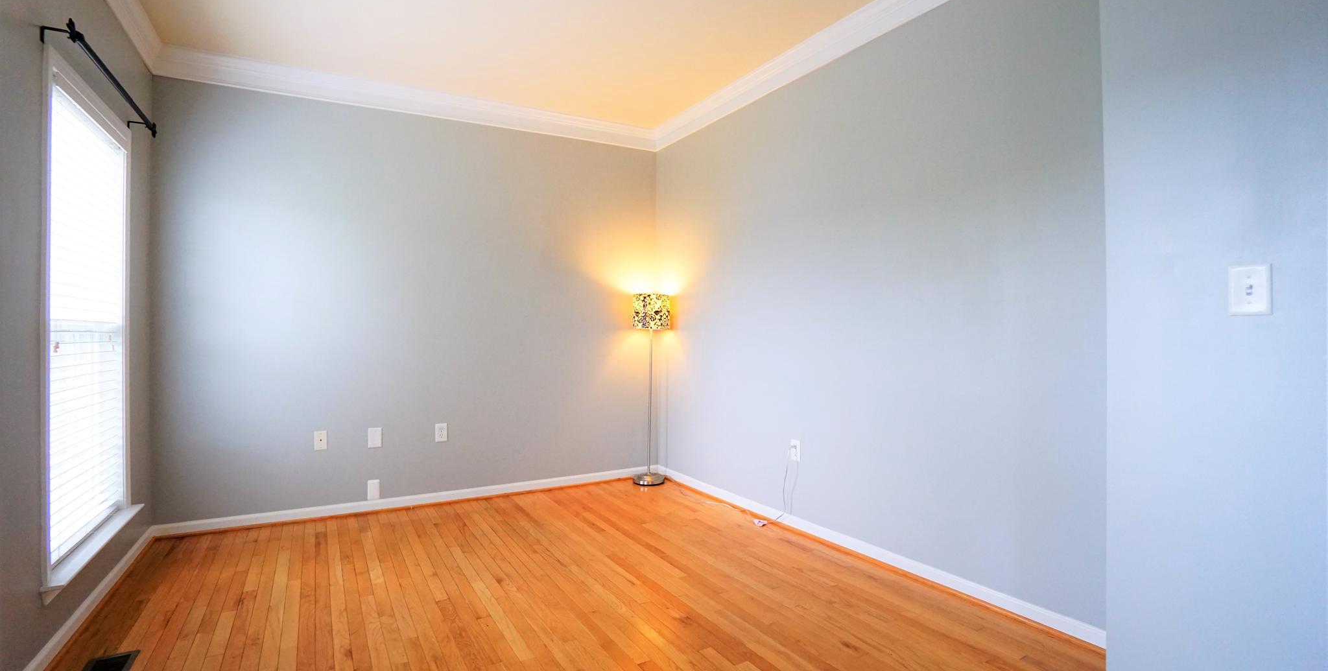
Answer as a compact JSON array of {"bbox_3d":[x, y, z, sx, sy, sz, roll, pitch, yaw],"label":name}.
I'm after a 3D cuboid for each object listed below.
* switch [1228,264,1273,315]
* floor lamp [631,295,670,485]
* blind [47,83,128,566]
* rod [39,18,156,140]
[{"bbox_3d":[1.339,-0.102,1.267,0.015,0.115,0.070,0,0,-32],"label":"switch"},{"bbox_3d":[-0.103,0.400,4.210,0.283,1.425,0.283,0,0,0],"label":"floor lamp"},{"bbox_3d":[-2.315,-0.039,2.218,0.055,1.670,0.890,0,0,-32],"label":"blind"},{"bbox_3d":[-2.296,-1.020,2.312,0.100,0.100,1.190,0,0,-32],"label":"rod"}]

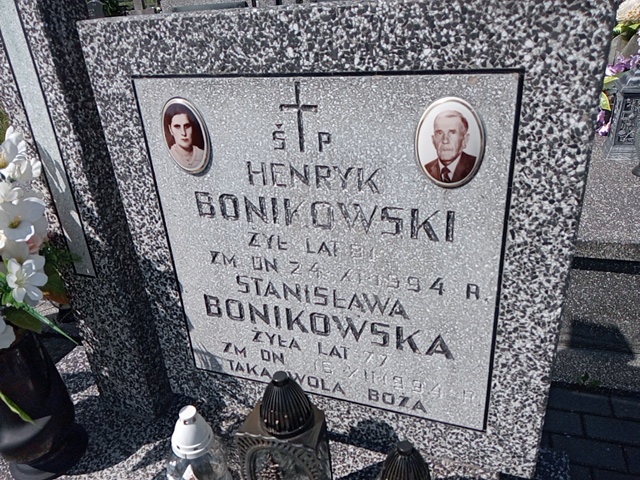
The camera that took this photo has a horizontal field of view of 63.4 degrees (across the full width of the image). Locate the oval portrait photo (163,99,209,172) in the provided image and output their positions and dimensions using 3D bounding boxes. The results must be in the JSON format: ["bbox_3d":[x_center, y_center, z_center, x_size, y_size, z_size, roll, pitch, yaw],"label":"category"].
[{"bbox_3d":[-0.194,-0.146,0.737,0.078,0.110,0.011,6,28,20],"label":"oval portrait photo"}]

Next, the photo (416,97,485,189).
[{"bbox_3d":[0.150,-0.111,0.607,0.080,0.110,0.011,6,28,20],"label":"photo"}]

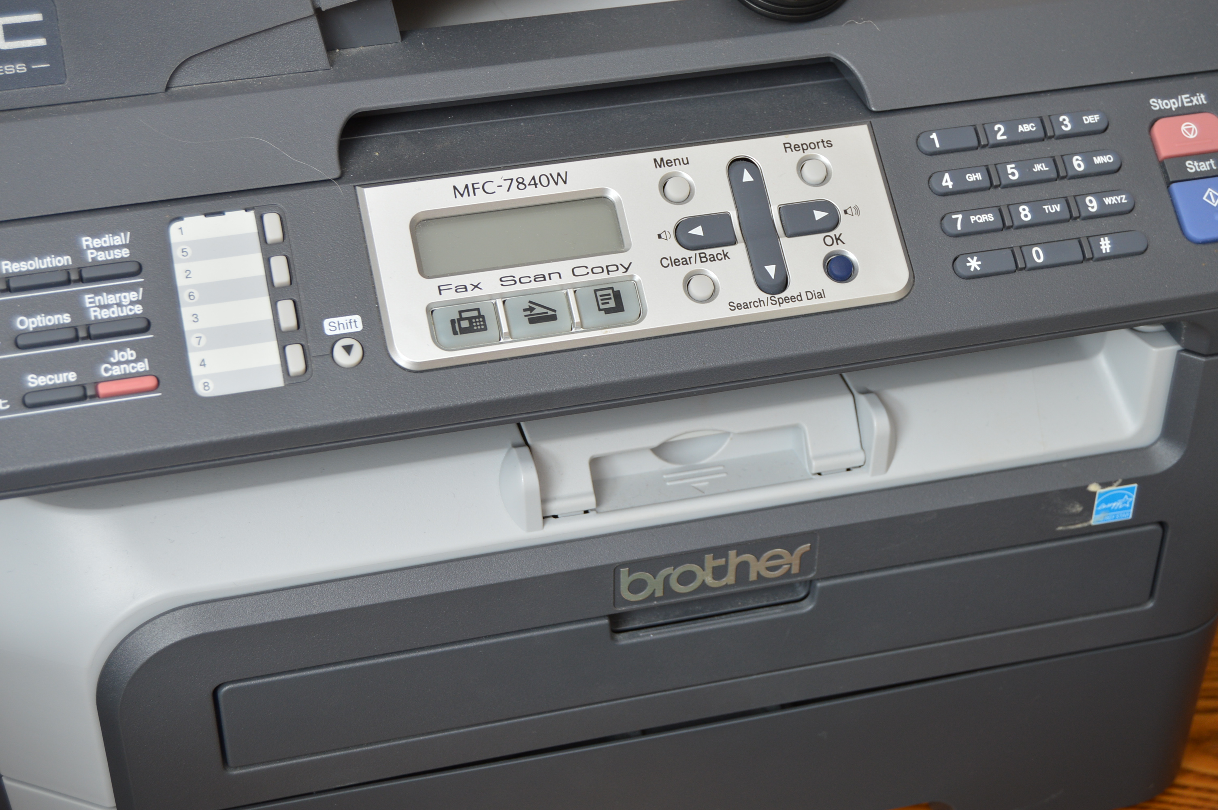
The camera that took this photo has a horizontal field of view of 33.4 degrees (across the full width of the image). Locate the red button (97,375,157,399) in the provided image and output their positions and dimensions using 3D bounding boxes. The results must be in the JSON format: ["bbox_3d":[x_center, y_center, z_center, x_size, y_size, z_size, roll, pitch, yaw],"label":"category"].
[{"bbox_3d":[-0.127,-0.004,0.538,0.016,0.004,0.004,-8,70,-12],"label":"red button"}]

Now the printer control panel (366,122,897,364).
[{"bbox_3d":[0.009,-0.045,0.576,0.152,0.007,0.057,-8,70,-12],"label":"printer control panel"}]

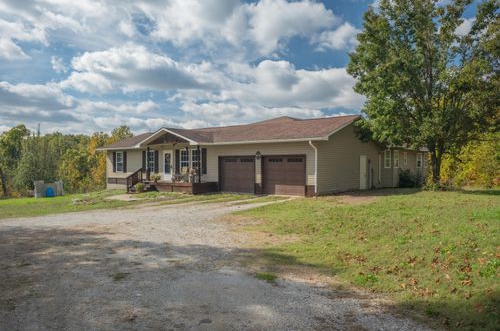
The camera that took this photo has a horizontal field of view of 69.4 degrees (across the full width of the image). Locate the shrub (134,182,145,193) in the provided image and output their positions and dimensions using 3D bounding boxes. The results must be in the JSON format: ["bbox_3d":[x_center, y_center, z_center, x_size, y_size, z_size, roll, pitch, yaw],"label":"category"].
[{"bbox_3d":[-7.174,1.452,23.500,0.620,0.700,0.620,0,0,36],"label":"shrub"}]

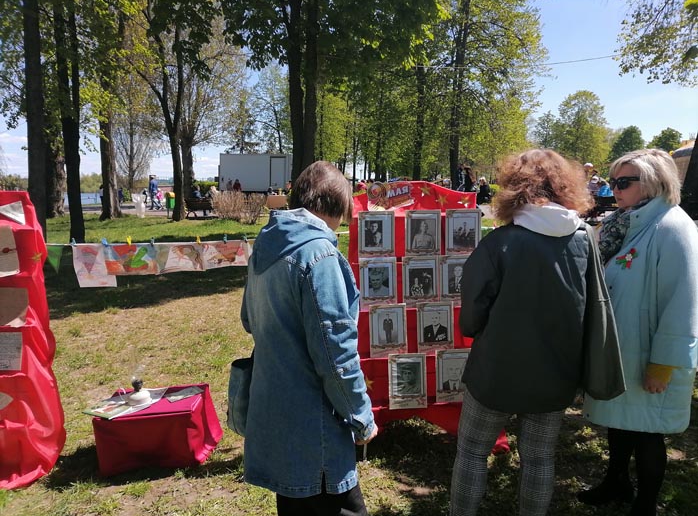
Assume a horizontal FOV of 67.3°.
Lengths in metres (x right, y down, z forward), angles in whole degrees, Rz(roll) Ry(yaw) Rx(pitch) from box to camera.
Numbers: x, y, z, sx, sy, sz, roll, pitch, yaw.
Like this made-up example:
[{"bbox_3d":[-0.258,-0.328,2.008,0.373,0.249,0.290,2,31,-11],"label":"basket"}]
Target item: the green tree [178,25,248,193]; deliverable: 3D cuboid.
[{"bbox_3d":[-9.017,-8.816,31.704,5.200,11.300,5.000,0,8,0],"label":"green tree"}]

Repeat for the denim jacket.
[{"bbox_3d":[-0.144,0.293,1.700,0.500,0.860,0.370,8,11,44],"label":"denim jacket"}]

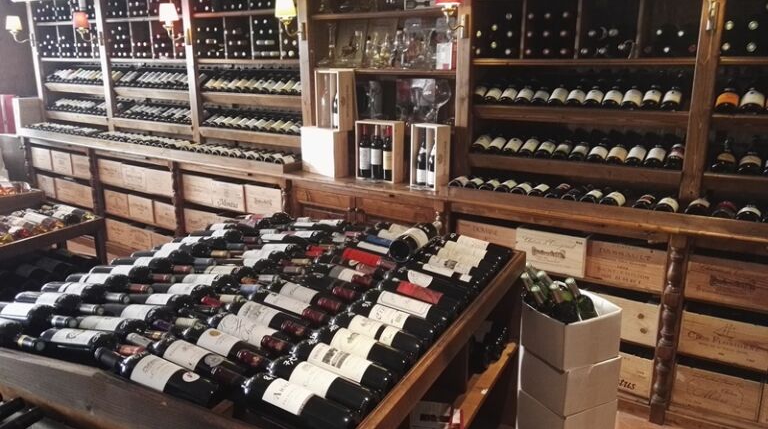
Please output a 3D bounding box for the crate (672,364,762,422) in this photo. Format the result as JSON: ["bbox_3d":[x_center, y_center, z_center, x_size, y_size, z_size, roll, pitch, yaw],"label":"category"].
[{"bbox_3d":[1.568,0.745,2.692,0.335,0.190,0.430,9,17,30],"label":"crate"}]

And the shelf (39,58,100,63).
[{"bbox_3d":[-2.579,-1.337,4.950,0.919,0.026,0.300,9,17,31],"label":"shelf"}]

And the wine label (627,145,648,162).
[{"bbox_3d":[1.176,-0.283,2.643,0.076,0.025,0.082,9,39,30],"label":"wine label"}]

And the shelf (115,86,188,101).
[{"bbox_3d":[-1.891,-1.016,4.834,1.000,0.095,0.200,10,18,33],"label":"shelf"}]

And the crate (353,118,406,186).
[{"bbox_3d":[-0.022,-0.375,3.384,0.265,0.342,0.106,9,17,31],"label":"crate"}]

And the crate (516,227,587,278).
[{"bbox_3d":[0.917,0.136,2.907,0.333,0.190,0.420,10,18,33],"label":"crate"}]

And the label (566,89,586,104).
[{"bbox_3d":[0.922,-0.565,2.728,0.075,0.025,0.085,9,41,30],"label":"label"}]

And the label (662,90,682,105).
[{"bbox_3d":[1.301,-0.530,2.570,0.076,0.035,0.095,8,37,29],"label":"label"}]

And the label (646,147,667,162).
[{"bbox_3d":[1.252,-0.271,2.619,0.076,0.035,0.095,8,37,29],"label":"label"}]

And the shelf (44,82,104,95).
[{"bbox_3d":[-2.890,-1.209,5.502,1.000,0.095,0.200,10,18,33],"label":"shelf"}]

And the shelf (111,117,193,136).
[{"bbox_3d":[-1.775,-0.727,4.628,1.014,0.073,0.250,10,17,32],"label":"shelf"}]

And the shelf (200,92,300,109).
[{"bbox_3d":[-0.868,-0.826,4.049,1.006,0.071,0.250,10,17,32],"label":"shelf"}]

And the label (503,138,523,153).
[{"bbox_3d":[0.667,-0.352,2.948,0.076,0.035,0.095,8,37,29],"label":"label"}]

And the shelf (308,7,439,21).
[{"bbox_3d":[0.046,-1.202,3.453,1.010,0.030,0.270,10,18,33],"label":"shelf"}]

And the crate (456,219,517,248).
[{"bbox_3d":[0.641,0.091,3.111,0.335,0.190,0.420,10,18,33],"label":"crate"}]

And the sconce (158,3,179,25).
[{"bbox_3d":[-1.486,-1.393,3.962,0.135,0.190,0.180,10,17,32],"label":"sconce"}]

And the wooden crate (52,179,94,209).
[{"bbox_3d":[-2.600,-0.220,5.114,0.565,0.191,0.360,10,17,32],"label":"wooden crate"}]

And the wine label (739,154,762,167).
[{"bbox_3d":[1.556,-0.230,2.420,0.078,0.025,0.065,9,39,30],"label":"wine label"}]

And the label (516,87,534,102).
[{"bbox_3d":[0.708,-0.601,2.852,0.074,0.025,0.085,9,41,30],"label":"label"}]

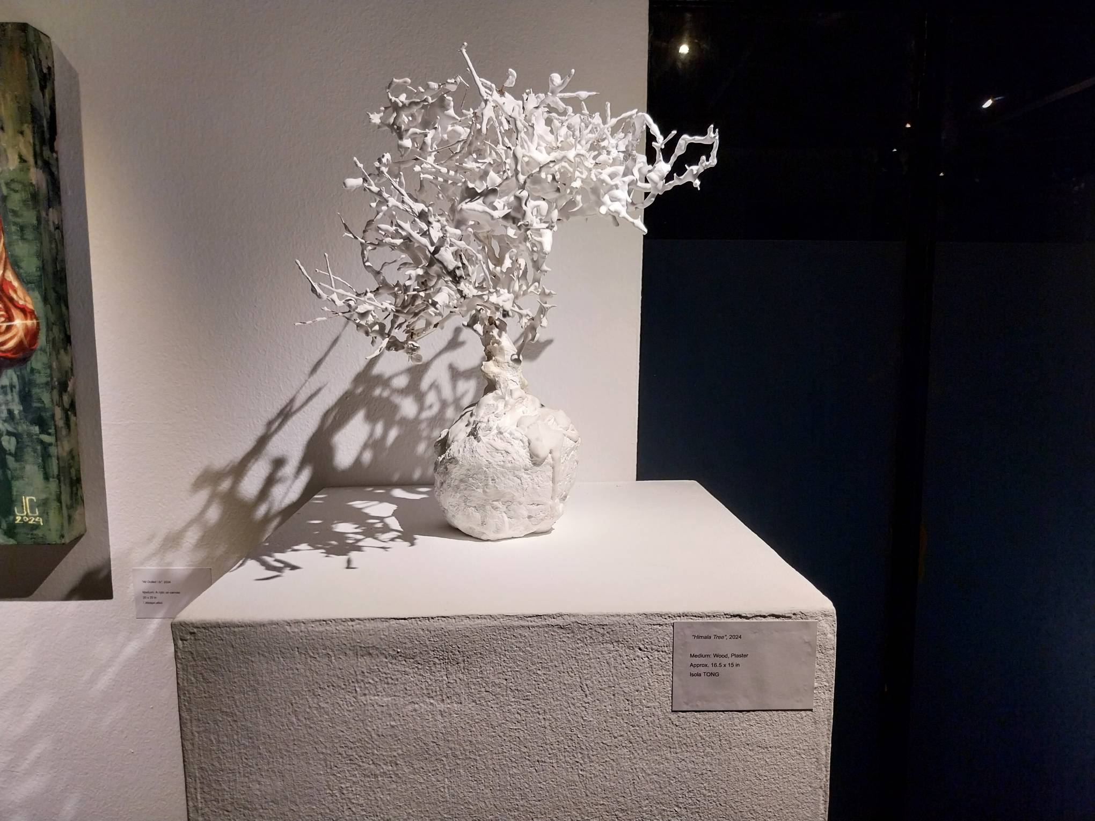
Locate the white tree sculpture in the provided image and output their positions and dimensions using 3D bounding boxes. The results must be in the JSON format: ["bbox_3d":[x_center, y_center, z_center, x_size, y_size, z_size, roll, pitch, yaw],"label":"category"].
[{"bbox_3d":[-0.035,-0.101,0.692,0.355,0.413,0.285,0,7,0],"label":"white tree sculpture"}]

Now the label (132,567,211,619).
[{"bbox_3d":[-0.421,0.206,0.926,0.087,0.058,0.003,0,7,-2],"label":"label"}]

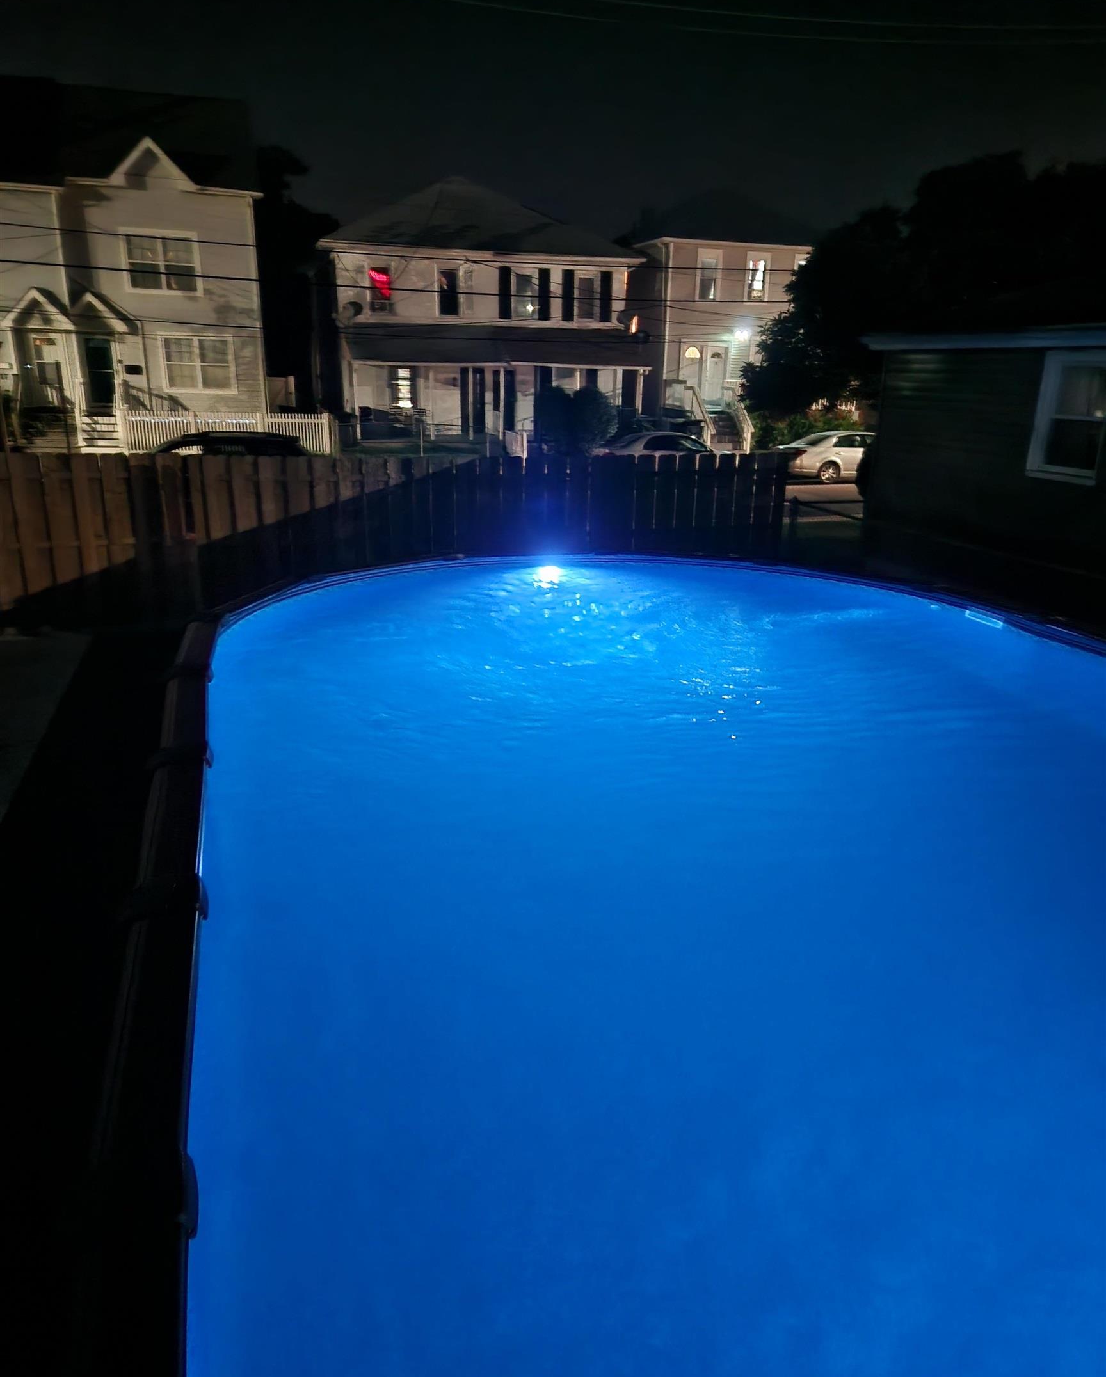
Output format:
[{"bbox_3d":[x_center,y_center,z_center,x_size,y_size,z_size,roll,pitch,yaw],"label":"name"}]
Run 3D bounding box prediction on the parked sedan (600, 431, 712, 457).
[{"bbox_3d":[3.144,-6.749,28.722,4.650,1.440,1.780,-5,19,-17],"label":"parked sedan"}]

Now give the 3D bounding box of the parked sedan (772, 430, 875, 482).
[{"bbox_3d":[9.260,-7.283,30.620,4.900,1.480,1.830,-5,19,-17],"label":"parked sedan"}]

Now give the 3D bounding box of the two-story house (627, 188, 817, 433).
[{"bbox_3d":[6.407,-15.907,41.854,8.240,9.480,11.560,-5,19,-17],"label":"two-story house"}]

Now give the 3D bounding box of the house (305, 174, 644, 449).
[{"bbox_3d":[-3.166,-13.542,34.922,10.750,8.690,12.260,-5,19,-17],"label":"house"}]

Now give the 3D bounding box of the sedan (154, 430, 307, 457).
[{"bbox_3d":[-8.608,-5.835,25.209,4.750,1.500,1.800,-5,19,-17],"label":"sedan"}]

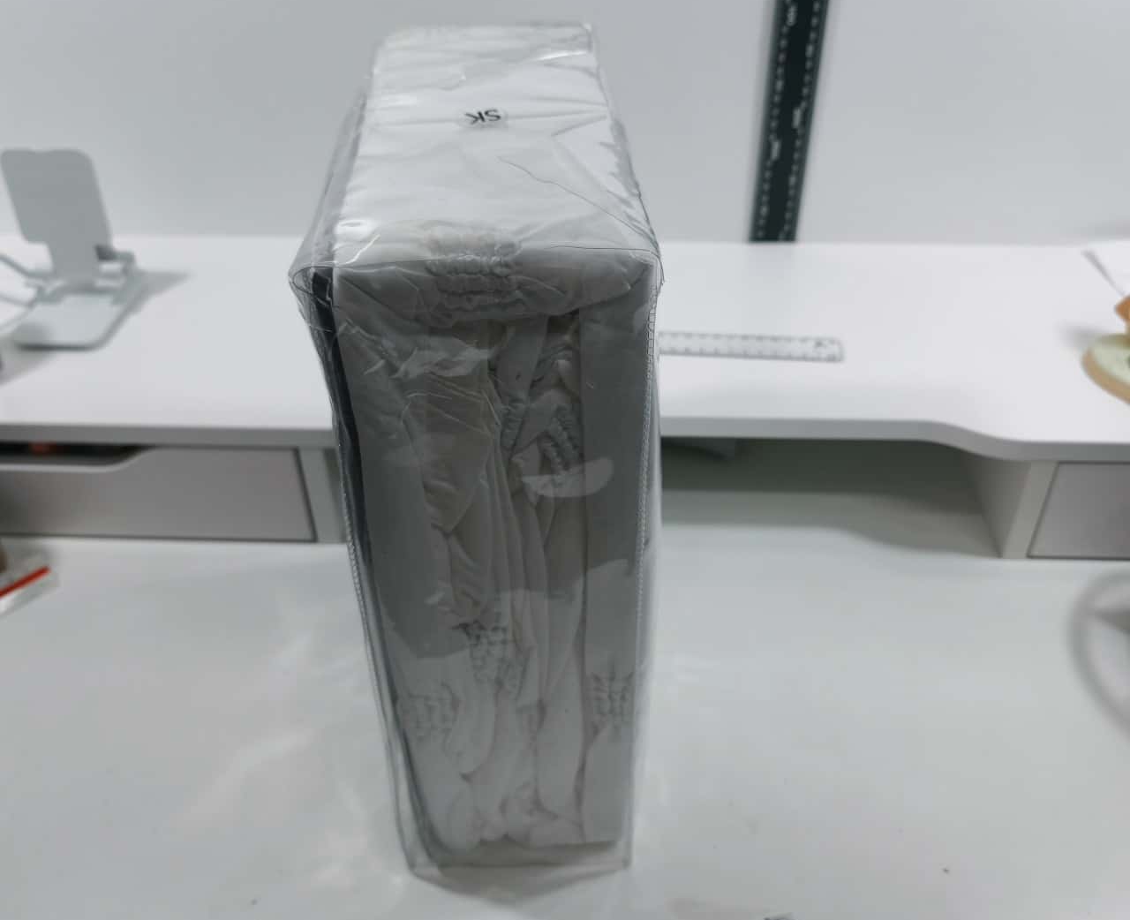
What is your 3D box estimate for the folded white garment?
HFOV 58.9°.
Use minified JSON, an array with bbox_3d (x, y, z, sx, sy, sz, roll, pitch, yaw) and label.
[{"bbox_3d":[-0.030,-0.007,0.477,0.103,0.314,0.250,-2,37,-2],"label":"folded white garment"}]

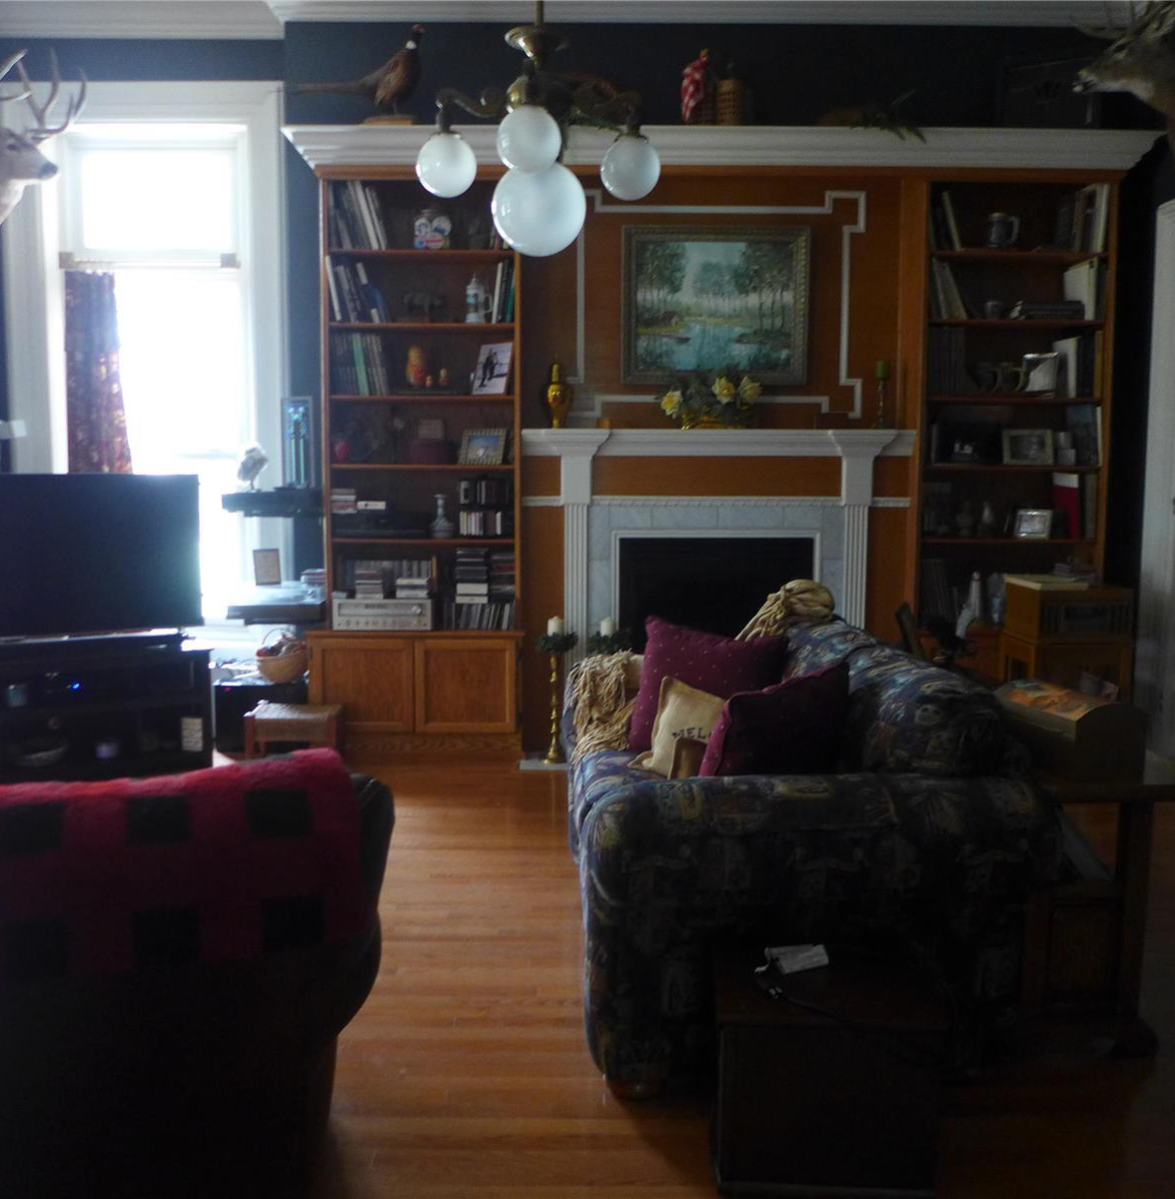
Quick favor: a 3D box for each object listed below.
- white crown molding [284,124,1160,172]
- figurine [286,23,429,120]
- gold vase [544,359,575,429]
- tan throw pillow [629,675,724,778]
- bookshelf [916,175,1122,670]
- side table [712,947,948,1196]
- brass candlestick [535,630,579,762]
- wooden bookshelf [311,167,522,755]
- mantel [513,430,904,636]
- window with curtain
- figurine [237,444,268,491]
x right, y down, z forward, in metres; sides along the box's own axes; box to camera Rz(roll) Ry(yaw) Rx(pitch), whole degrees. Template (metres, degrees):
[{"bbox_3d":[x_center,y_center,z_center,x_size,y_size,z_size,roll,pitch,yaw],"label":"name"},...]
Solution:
[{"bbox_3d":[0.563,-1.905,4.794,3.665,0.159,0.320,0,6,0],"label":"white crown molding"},{"bbox_3d":[-0.985,-2.247,4.739,0.580,0.415,0.190,0,6,0],"label":"figurine"},{"bbox_3d":[-0.126,-0.901,4.851,0.130,0.307,0.130,0,6,-1],"label":"gold vase"},{"bbox_3d":[0.285,0.326,2.767,0.340,0.310,0.130,5,-11,38],"label":"tan throw pillow"},{"bbox_3d":[1.951,-0.610,5.190,0.897,2.610,0.380,0,6,-1],"label":"bookshelf"},{"bbox_3d":[0.432,0.870,2.079,0.400,0.301,0.310,1,6,4],"label":"side table"},{"bbox_3d":[-0.130,0.391,4.601,0.165,0.573,0.165,0,6,0],"label":"brass candlestick"},{"bbox_3d":[-0.749,-0.593,4.967,0.944,2.517,0.400,0,6,0],"label":"wooden bookshelf"},{"bbox_3d":[0.590,-0.060,5.112,1.754,1.427,0.200,0,6,0],"label":"mantel"},{"bbox_3d":[-2.076,-1.047,5.363,0.982,2.426,0.160,0,6,0],"label":"window with curtain"},{"bbox_3d":[-1.524,-0.602,5.038,0.150,0.220,0.100,2,6,16],"label":"figurine"}]

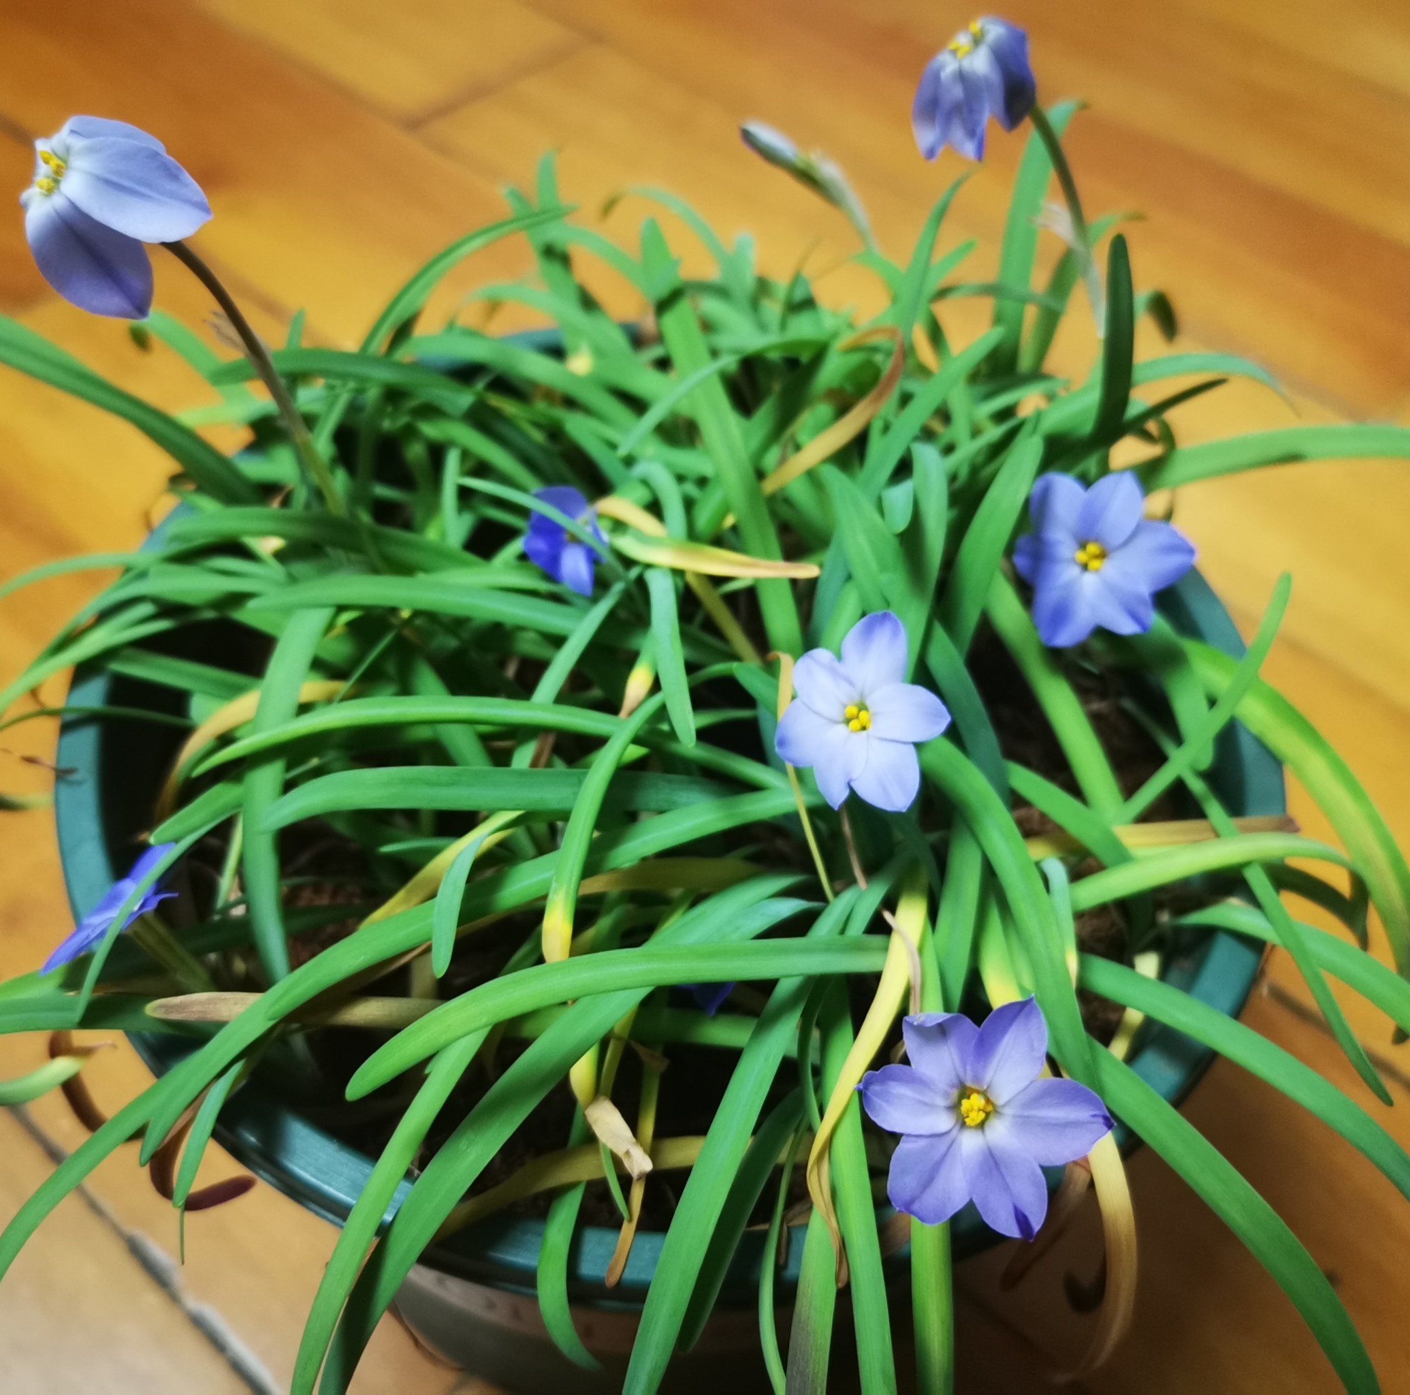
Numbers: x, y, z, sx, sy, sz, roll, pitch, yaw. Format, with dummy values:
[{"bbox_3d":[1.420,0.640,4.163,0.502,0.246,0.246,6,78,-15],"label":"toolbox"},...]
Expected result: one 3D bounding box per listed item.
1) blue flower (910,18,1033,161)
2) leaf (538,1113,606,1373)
[{"bbox_3d":[0.046,-0.103,0.246,0.024,0.023,0.022,-35,96,-28],"label":"blue flower"},{"bbox_3d":[-0.019,0.077,0.209,0.010,0.020,0.038,-3,63,-6],"label":"leaf"}]

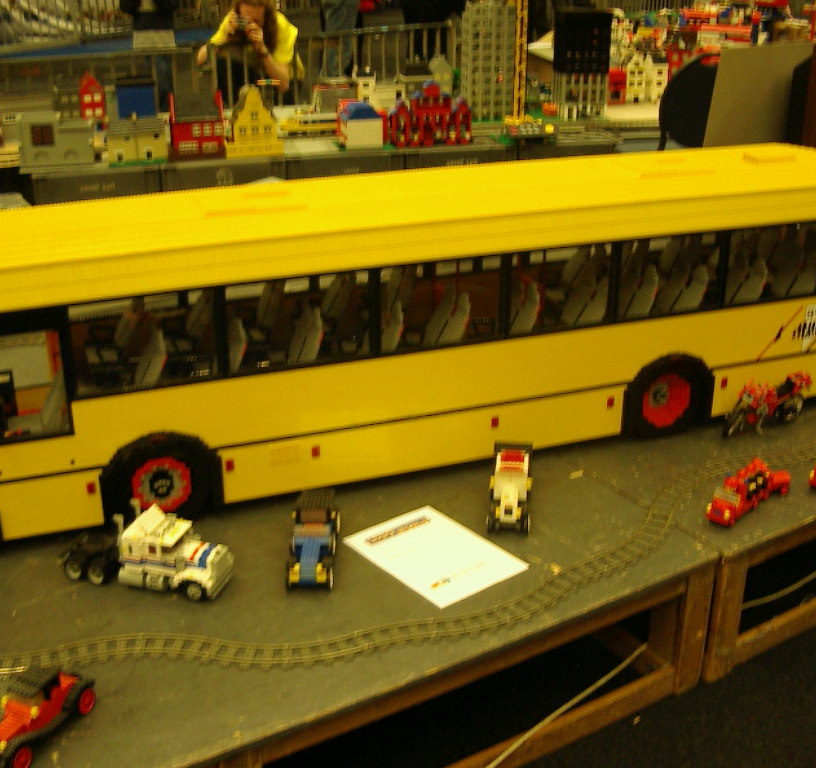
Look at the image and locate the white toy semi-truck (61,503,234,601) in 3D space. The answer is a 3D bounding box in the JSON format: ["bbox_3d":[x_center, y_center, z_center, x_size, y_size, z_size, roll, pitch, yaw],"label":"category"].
[{"bbox_3d":[-0.473,0.281,2.005,0.308,0.146,0.096,6,24,15],"label":"white toy semi-truck"}]

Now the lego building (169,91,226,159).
[{"bbox_3d":[-0.651,-0.792,3.434,0.168,0.200,0.130,-6,23,-12],"label":"lego building"}]

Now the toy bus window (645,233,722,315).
[{"bbox_3d":[0.582,-0.236,2.391,0.195,0.174,0.020,-9,24,-18],"label":"toy bus window"}]

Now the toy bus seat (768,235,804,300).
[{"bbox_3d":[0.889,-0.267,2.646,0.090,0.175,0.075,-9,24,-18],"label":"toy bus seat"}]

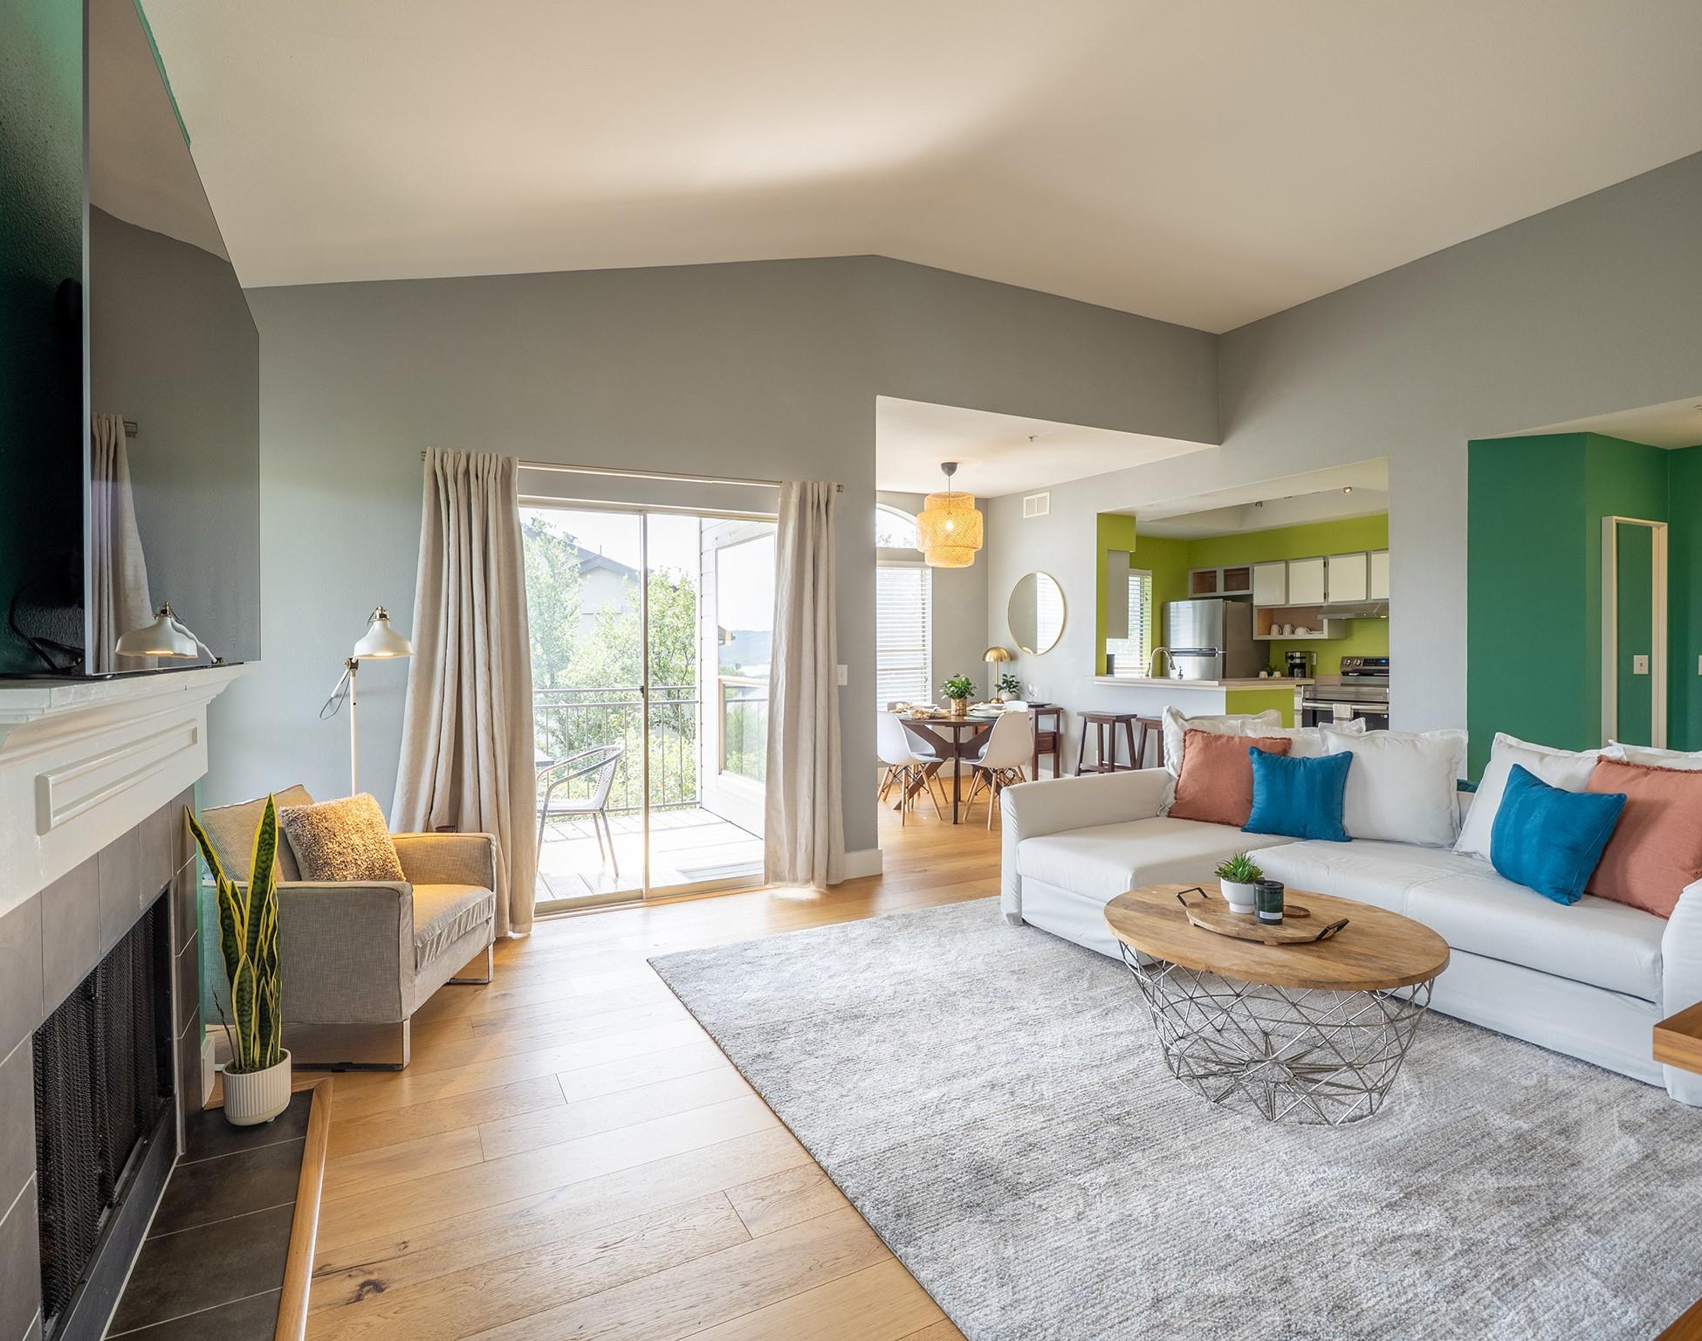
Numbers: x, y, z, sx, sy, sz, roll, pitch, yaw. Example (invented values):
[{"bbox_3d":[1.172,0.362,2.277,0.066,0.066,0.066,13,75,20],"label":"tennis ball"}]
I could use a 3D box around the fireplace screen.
[{"bbox_3d":[-1.508,0.814,1.683,0.050,0.530,0.860,-1,2,-29],"label":"fireplace screen"}]

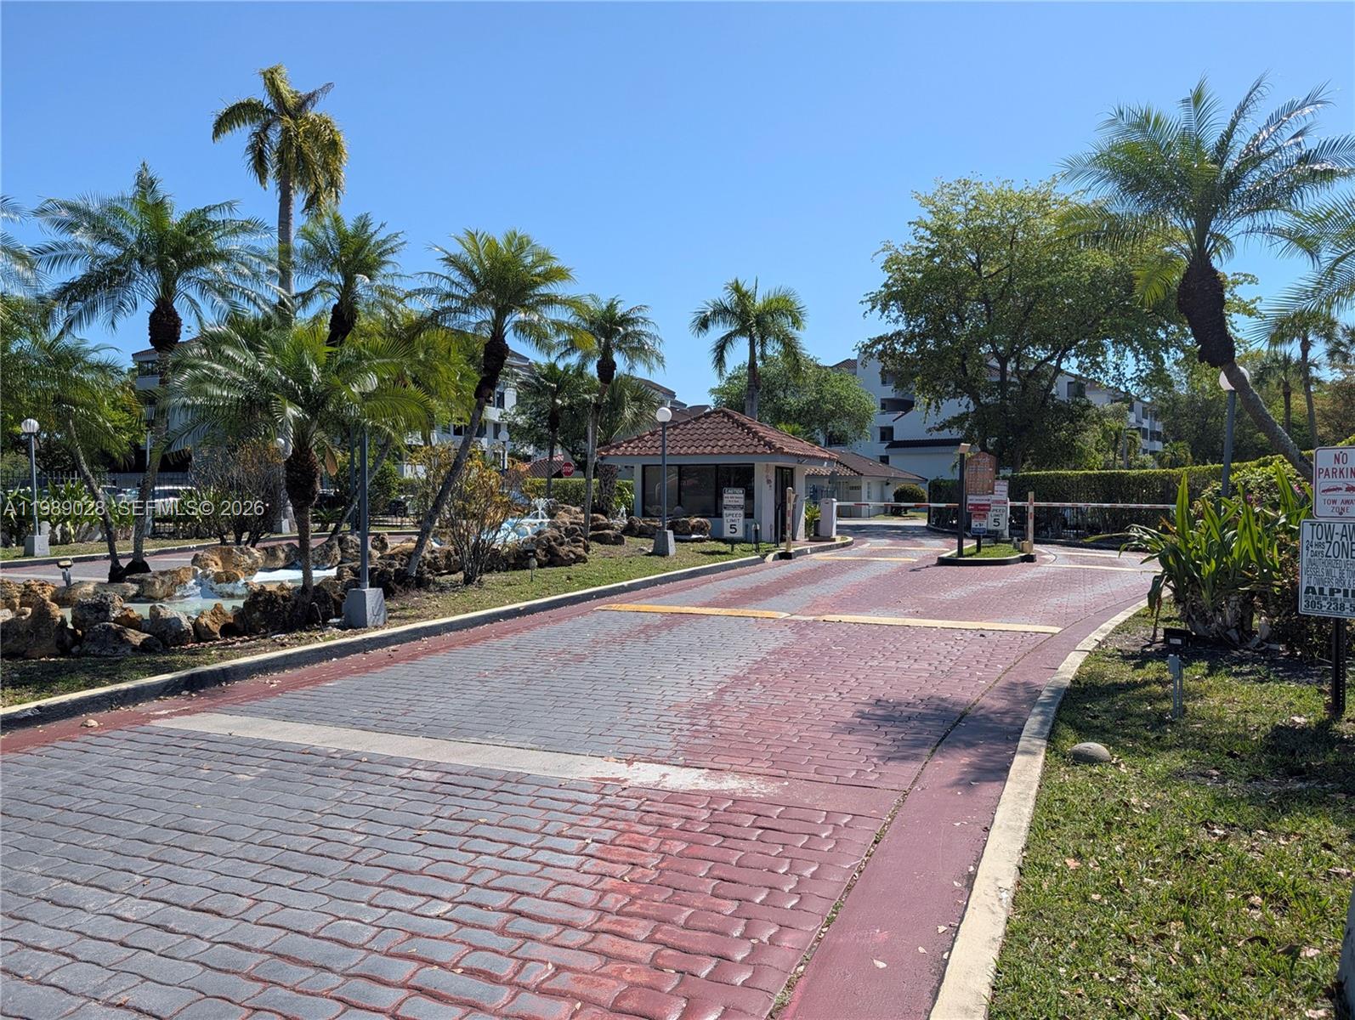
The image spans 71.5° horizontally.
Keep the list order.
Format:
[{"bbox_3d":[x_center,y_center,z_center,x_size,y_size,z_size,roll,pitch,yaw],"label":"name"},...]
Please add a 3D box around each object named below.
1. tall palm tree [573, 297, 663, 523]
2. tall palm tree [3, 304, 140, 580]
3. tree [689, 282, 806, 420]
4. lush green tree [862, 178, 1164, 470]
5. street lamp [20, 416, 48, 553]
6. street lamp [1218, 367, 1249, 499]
[{"bbox_3d":[-1.503,-2.171,22.442,2.400,5.903,2.400,0,2,0],"label":"tall palm tree"},{"bbox_3d":[-9.612,-1.064,14.900,2.300,4.391,2.300,0,2,0],"label":"tall palm tree"},{"bbox_3d":[2.713,-4.191,36.000,4.400,9.395,4.200,0,2,0],"label":"tree"},{"bbox_3d":[12.759,-6.115,35.822,11.600,13.229,11.000,0,2,0],"label":"lush green tree"},{"bbox_3d":[-13.669,-0.493,19.994,0.380,2.905,0.380,1,2,22],"label":"street lamp"},{"bbox_3d":[6.604,-0.277,11.297,0.380,2.890,0.380,1,2,22],"label":"street lamp"}]

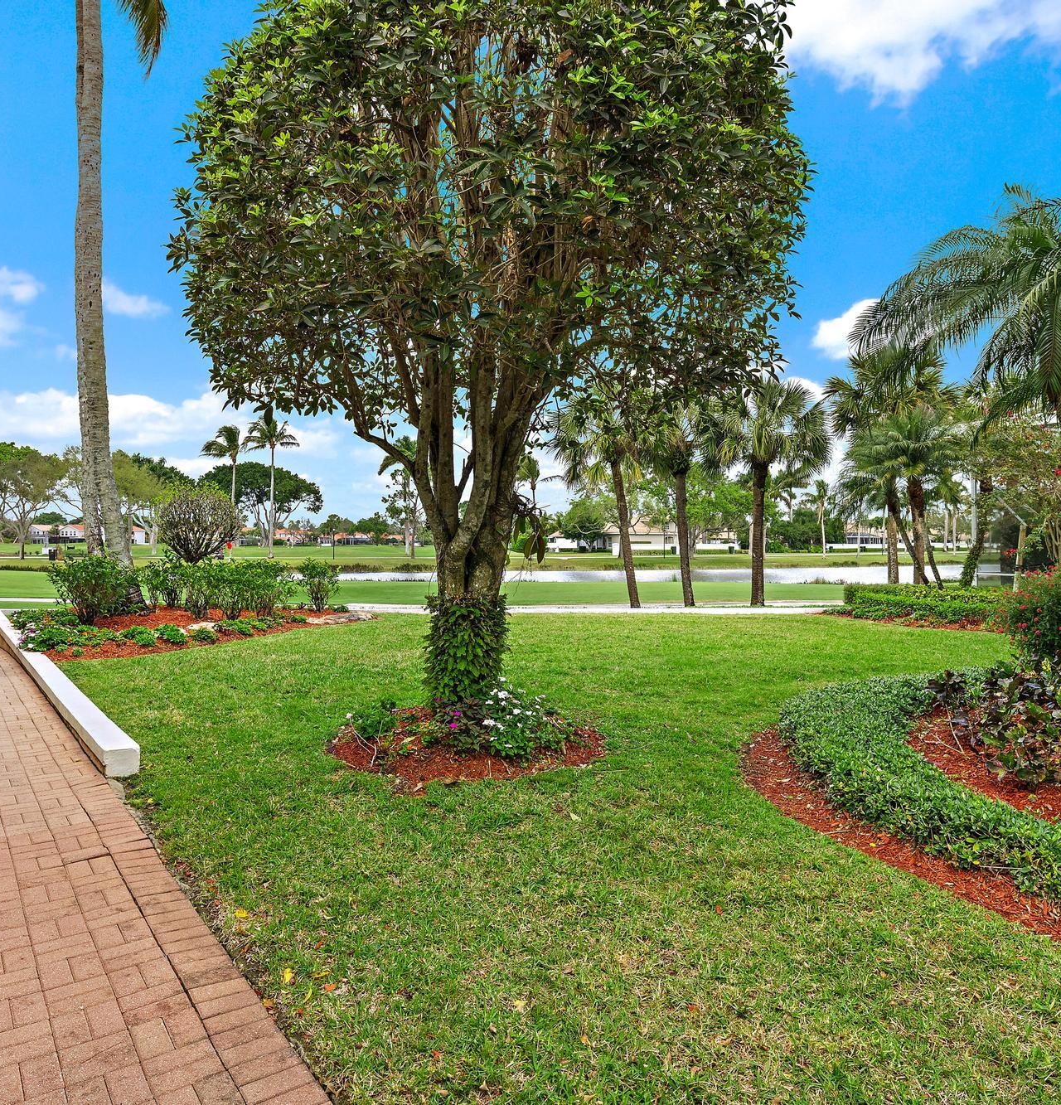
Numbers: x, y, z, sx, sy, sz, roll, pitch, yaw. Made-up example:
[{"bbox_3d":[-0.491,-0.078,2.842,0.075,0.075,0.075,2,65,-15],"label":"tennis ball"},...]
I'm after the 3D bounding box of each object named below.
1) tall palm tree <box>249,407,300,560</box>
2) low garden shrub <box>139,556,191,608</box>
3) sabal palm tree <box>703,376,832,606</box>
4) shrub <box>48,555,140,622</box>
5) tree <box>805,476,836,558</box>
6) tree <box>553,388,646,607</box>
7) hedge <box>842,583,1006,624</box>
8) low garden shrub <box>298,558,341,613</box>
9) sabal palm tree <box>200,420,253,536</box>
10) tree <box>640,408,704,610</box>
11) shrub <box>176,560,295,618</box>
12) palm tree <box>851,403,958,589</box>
[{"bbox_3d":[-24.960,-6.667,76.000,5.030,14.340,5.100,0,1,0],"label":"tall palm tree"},{"bbox_3d":[-6.649,0.564,14.200,1.010,0.987,0.900,0,1,0],"label":"low garden shrub"},{"bbox_3d":[6.324,-1.634,21.000,3.509,6.187,3.400,0,1,0],"label":"sabal palm tree"},{"bbox_3d":[-6.022,0.500,10.800,1.270,0.930,1.150,0,1,0],"label":"shrub"},{"bbox_3d":[32.687,-3.787,88.000,3.800,9.300,3.800,0,1,0],"label":"tree"},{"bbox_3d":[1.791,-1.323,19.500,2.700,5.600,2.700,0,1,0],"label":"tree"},{"bbox_3d":[6.277,0.797,12.500,2.700,0.620,1.300,0,1,15],"label":"hedge"},{"bbox_3d":[-3.884,0.608,14.400,0.834,1.025,0.820,0,1,0],"label":"low garden shrub"},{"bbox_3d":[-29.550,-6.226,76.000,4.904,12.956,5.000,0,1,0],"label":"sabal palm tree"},{"bbox_3d":[4.083,-1.408,21.000,3.127,5.735,3.100,0,1,0],"label":"tree"},{"bbox_3d":[-4.451,0.547,11.800,1.850,0.900,0.950,0,1,0],"label":"shrub"},{"bbox_3d":[7.542,-0.902,15.800,2.400,4.100,2.400,0,1,0],"label":"palm tree"}]

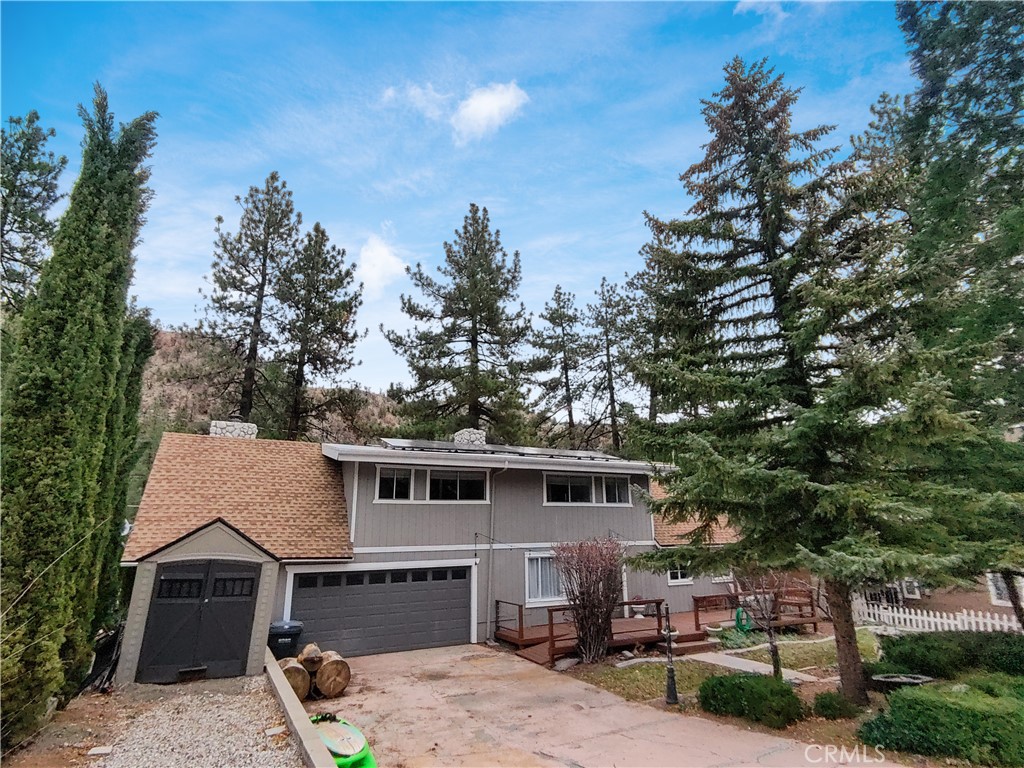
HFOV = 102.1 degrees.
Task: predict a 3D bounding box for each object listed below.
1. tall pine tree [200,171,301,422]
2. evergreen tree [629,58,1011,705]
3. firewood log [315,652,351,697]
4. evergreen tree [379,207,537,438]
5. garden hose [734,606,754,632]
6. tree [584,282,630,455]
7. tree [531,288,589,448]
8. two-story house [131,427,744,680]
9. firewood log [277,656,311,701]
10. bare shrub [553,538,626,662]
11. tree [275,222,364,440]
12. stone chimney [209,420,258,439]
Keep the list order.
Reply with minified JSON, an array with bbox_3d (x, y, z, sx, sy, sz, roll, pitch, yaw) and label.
[{"bbox_3d":[-13.602,-1.524,21.371,5.000,21.960,5.000,6,-15,-18],"label":"tall pine tree"},{"bbox_3d":[7.065,-1.627,10.302,6.800,16.400,6.800,6,-15,-18],"label":"evergreen tree"},{"bbox_3d":[-3.749,6.000,8.520,0.640,0.640,0.460,13,-19,-39],"label":"firewood log"},{"bbox_3d":[-2.486,-1.034,25.428,8.800,23.350,8.800,6,-15,-18],"label":"evergreen tree"},{"bbox_3d":[7.299,7.393,13.000,0.580,0.780,0.300,6,-15,-18],"label":"garden hose"},{"bbox_3d":[7.231,1.683,30.189,4.600,20.740,4.600,6,-15,-18],"label":"tree"},{"bbox_3d":[4.095,1.944,31.244,4.500,20.680,4.500,6,-15,-18],"label":"tree"},{"bbox_3d":[-1.615,5.334,15.866,18.700,6.300,8.200,6,-15,-18],"label":"two-story house"},{"bbox_3d":[-4.446,5.990,8.361,0.590,0.590,0.460,14,-20,-42],"label":"firewood log"},{"bbox_3d":[2.070,5.649,10.880,1.850,2.950,1.850,1,-14,0],"label":"bare shrub"},{"bbox_3d":[-11.322,-0.039,21.823,4.900,19.370,4.900,6,-15,-18],"label":"tree"},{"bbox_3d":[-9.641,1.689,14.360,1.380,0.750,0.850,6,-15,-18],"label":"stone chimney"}]

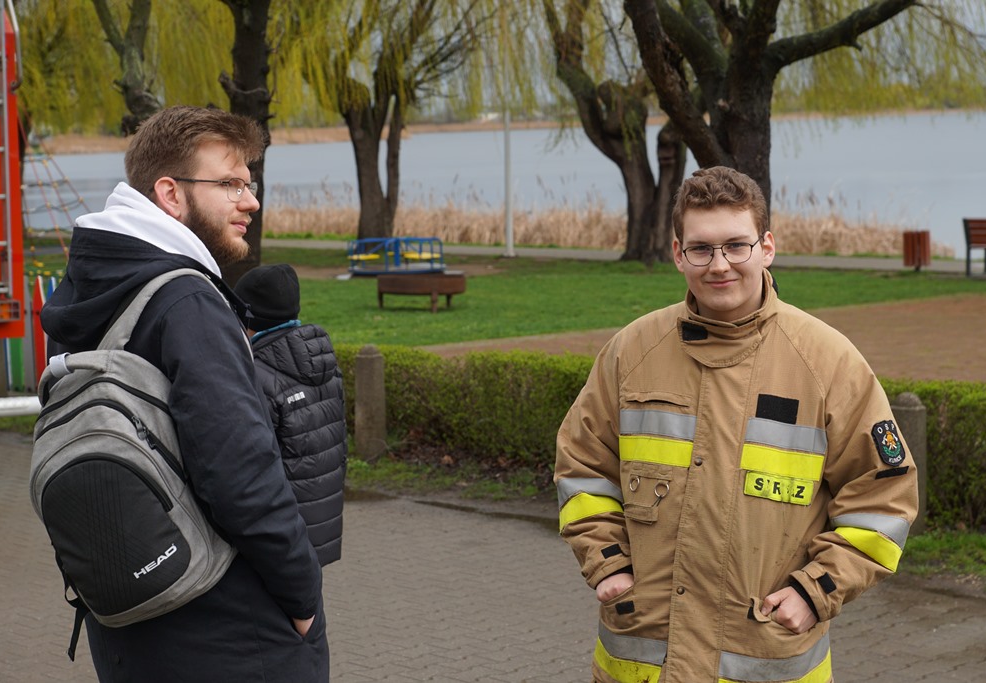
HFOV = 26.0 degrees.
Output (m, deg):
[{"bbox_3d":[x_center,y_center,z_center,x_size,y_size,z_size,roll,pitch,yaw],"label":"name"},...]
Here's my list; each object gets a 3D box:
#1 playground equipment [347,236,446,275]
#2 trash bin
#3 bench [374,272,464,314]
[{"bbox_3d":[-1.634,-1.440,36.500,1.650,0.600,1.650,-1,6,-3],"label":"playground equipment"},{"bbox_3d":[6.599,-1.401,33.200,0.410,0.620,0.410,0,6,11],"label":"trash bin"},{"bbox_3d":[-0.851,-0.581,25.500,1.050,0.405,1.030,-1,6,-2],"label":"bench"}]

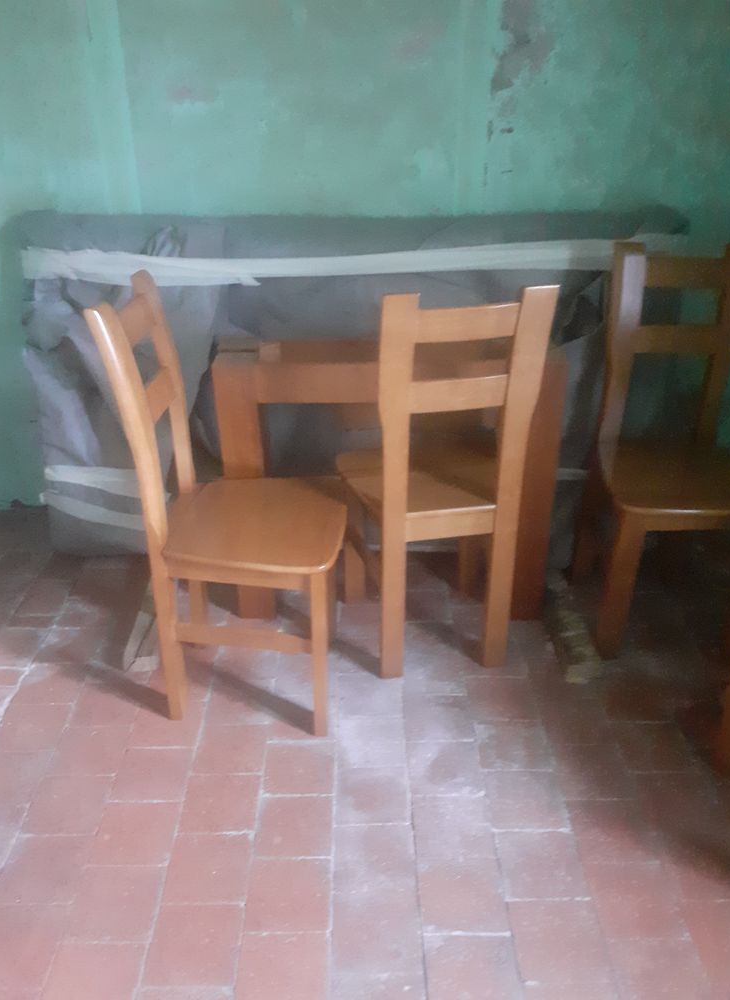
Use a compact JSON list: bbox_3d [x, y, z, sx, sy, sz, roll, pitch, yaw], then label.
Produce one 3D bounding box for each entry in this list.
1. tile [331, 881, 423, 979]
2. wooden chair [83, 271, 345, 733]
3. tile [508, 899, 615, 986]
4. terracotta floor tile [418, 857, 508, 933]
[{"bbox_3d":[0.019,0.766,1.376,0.155,0.015,0.148,-1,27,0],"label":"tile"},{"bbox_3d":[-0.283,0.016,1.780,0.479,0.965,0.425,2,27,5],"label":"wooden chair"},{"bbox_3d":[0.338,0.769,1.359,0.150,0.015,0.148,-1,27,0],"label":"tile"},{"bbox_3d":[0.178,0.731,1.439,0.156,0.015,0.148,-1,27,0],"label":"terracotta floor tile"}]

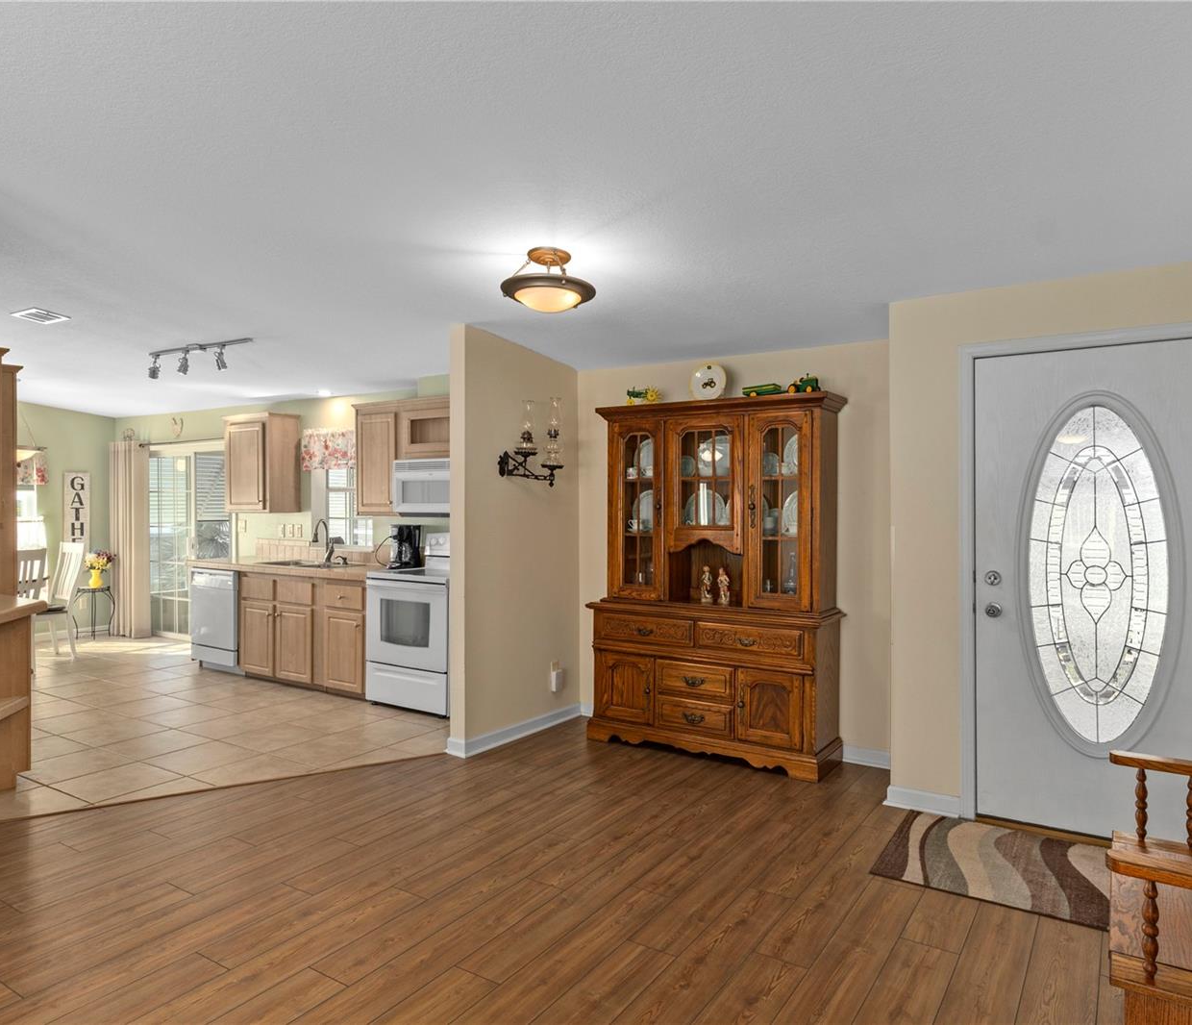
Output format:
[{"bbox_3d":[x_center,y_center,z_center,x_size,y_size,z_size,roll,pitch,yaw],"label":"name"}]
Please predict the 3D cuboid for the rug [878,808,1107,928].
[{"bbox_3d":[1.723,1.352,2.882,1.170,0.010,0.745,0,-1,33],"label":"rug"}]

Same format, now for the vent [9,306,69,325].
[{"bbox_3d":[-3.286,-1.155,4.556,0.295,0.020,0.197,0,-6,34],"label":"vent"}]

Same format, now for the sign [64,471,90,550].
[{"bbox_3d":[-5.586,0.097,8.300,0.025,1.060,0.255,0,-1,33],"label":"sign"}]

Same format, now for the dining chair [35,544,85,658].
[{"bbox_3d":[-5.059,0.844,6.994,0.460,1.050,0.560,0,-1,33],"label":"dining chair"}]

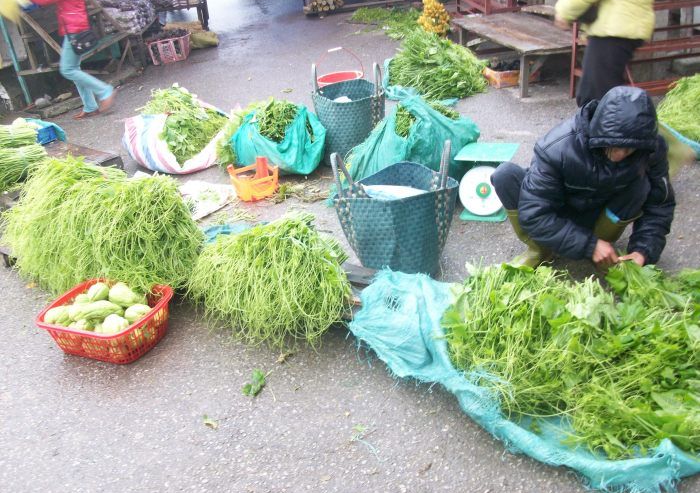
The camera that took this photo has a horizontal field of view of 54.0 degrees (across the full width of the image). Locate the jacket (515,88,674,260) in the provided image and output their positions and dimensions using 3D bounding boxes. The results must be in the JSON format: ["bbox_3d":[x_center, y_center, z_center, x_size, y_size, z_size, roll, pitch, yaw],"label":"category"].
[{"bbox_3d":[0.934,-0.320,2.679,0.600,0.620,0.560,-2,27,7],"label":"jacket"}]

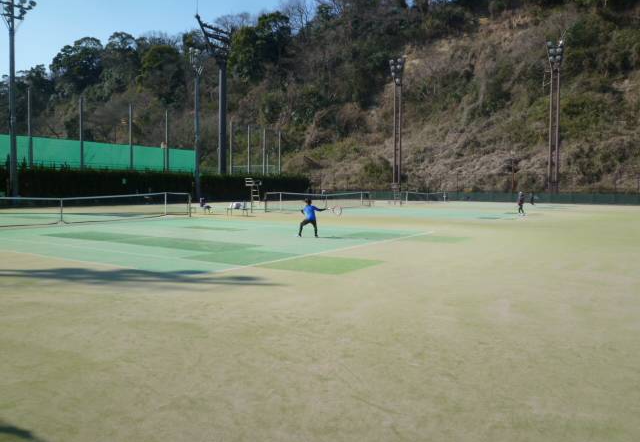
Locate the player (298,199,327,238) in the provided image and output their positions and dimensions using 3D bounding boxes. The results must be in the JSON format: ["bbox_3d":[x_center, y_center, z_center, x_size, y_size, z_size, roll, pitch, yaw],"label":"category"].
[{"bbox_3d":[-0.210,-0.098,15.000,0.800,1.140,0.550,0,4,-11],"label":"player"}]

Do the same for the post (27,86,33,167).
[{"bbox_3d":[-25.910,-6.841,47.871,0.260,9.900,0.260,3,4,32],"label":"post"}]

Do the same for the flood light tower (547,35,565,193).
[{"bbox_3d":[24.243,-10.190,55.203,1.650,16.800,0.900,3,4,32],"label":"flood light tower"}]

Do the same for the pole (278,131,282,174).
[{"bbox_3d":[-6.018,-8.697,81.113,0.240,9.900,0.240,3,4,32],"label":"pole"}]

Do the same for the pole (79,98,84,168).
[{"bbox_3d":[-23.252,-7.095,52.402,0.260,9.900,0.260,3,4,32],"label":"pole"}]

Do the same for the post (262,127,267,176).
[{"bbox_3d":[-8.041,-8.518,77.898,0.240,9.900,0.240,3,4,32],"label":"post"}]

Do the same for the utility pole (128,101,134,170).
[{"bbox_3d":[-20.045,-7.342,56.934,0.260,9.900,0.260,3,4,32],"label":"utility pole"}]

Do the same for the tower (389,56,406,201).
[{"bbox_3d":[9.155,-10.852,63.053,1.600,16.800,0.900,3,4,32],"label":"tower"}]

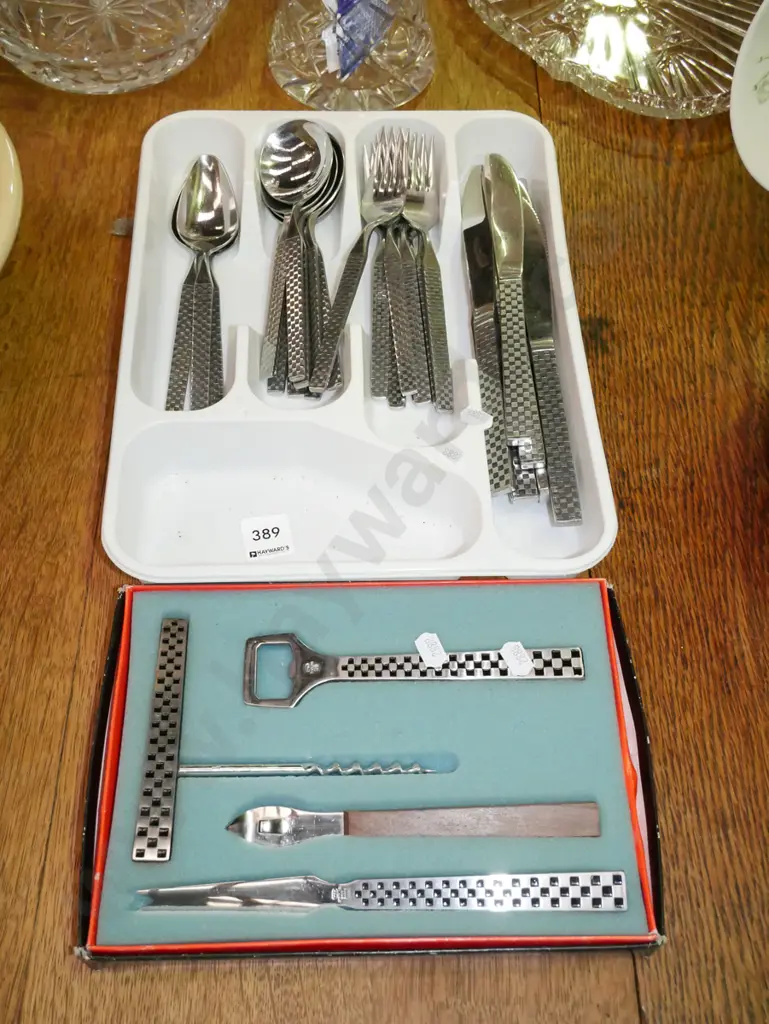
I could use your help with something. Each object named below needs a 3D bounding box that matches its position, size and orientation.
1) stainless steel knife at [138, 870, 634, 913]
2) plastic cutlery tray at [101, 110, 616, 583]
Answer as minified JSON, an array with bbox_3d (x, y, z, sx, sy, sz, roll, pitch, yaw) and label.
[{"bbox_3d":[-0.001,0.162,0.451,0.207,0.005,0.017,-1,60,0],"label":"stainless steel knife"},{"bbox_3d":[-0.017,-0.098,0.608,0.252,0.046,0.325,-1,60,-2],"label":"plastic cutlery tray"}]

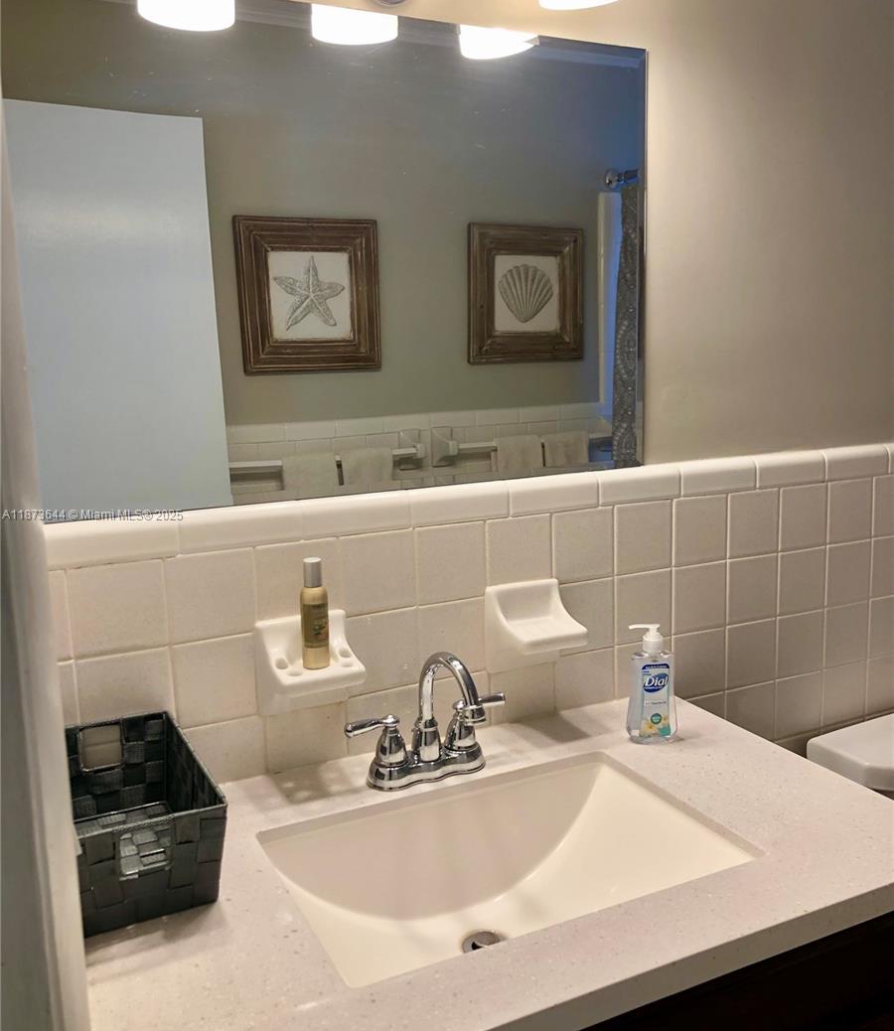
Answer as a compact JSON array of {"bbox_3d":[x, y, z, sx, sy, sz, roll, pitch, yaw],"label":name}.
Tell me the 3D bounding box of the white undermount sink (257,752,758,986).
[{"bbox_3d":[0.065,0.440,1.078,0.478,0.158,0.316,-6,11,-25],"label":"white undermount sink"}]

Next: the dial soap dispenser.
[{"bbox_3d":[0.285,0.229,1.336,0.070,0.162,0.046,-2,10,-3],"label":"dial soap dispenser"}]

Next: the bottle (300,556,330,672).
[{"bbox_3d":[-0.167,0.123,1.219,0.036,0.141,0.036,-6,11,-25],"label":"bottle"}]

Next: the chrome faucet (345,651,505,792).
[{"bbox_3d":[0.003,0.255,1.175,0.225,0.180,0.190,-6,11,-25],"label":"chrome faucet"}]

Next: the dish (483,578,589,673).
[{"bbox_3d":[0.129,0.163,1.353,0.117,0.123,0.094,-6,11,-25],"label":"dish"}]

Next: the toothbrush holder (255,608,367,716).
[{"bbox_3d":[-0.167,0.197,1.216,0.118,0.123,0.092,-6,11,-25],"label":"toothbrush holder"}]

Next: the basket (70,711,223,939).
[{"bbox_3d":[-0.348,0.323,1.042,0.157,0.108,0.282,-7,11,-27],"label":"basket"}]

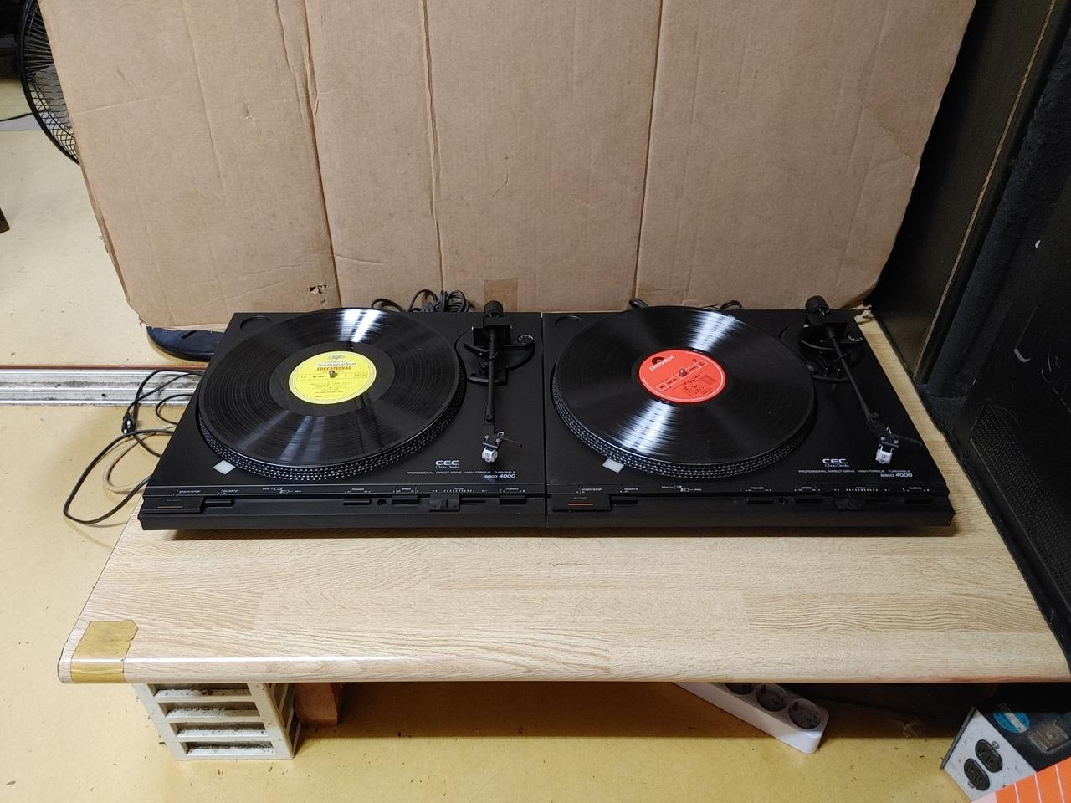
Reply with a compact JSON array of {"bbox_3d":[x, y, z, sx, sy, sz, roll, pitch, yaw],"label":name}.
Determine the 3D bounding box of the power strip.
[{"bbox_3d":[0.257,0.383,1.105,0.280,0.041,0.055,23,46,24],"label":"power strip"}]

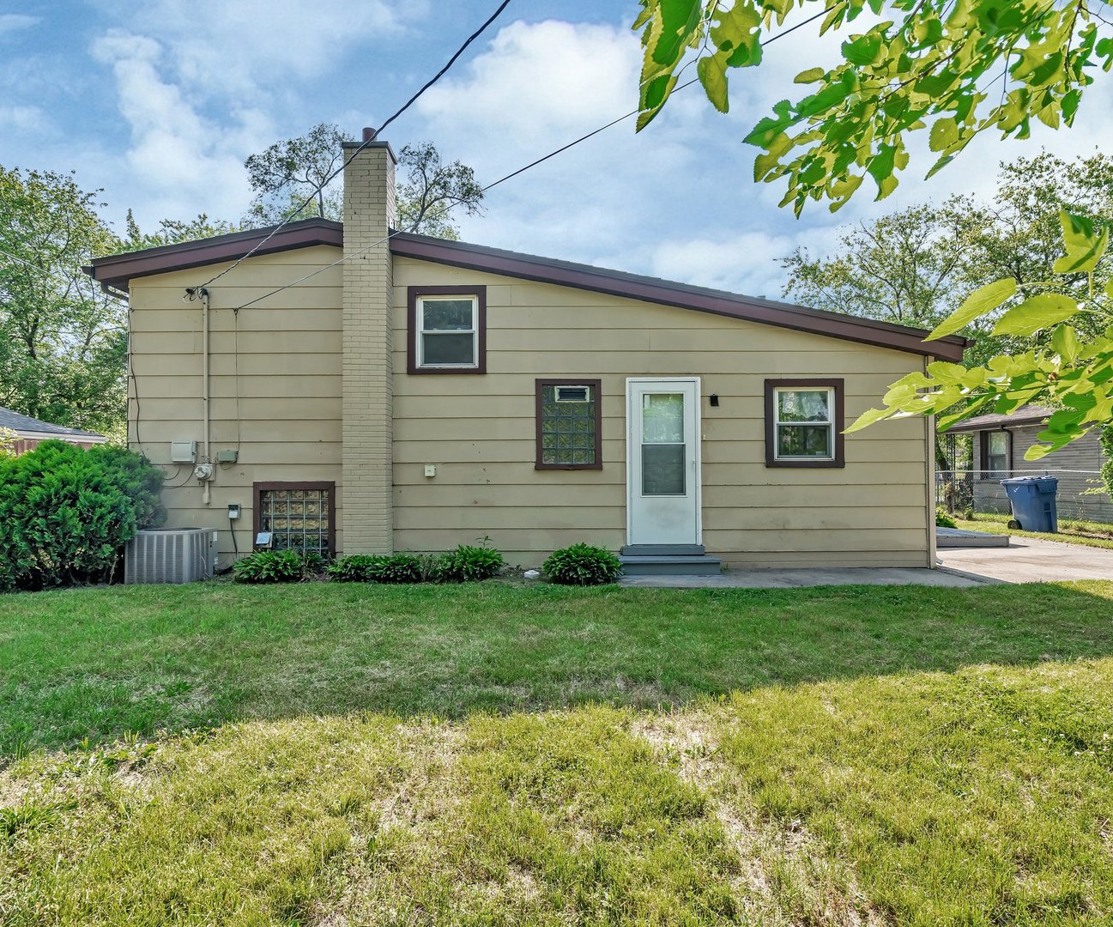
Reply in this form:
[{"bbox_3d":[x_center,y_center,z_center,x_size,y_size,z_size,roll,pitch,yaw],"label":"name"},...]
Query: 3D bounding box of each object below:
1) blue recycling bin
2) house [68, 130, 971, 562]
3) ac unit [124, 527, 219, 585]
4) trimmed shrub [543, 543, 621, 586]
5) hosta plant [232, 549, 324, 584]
[{"bbox_3d":[9.740,0.811,12.750,0.640,1.080,0.760,0,-1,-22],"label":"blue recycling bin"},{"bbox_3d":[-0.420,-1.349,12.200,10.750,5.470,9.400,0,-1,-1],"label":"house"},{"bbox_3d":[-4.360,1.014,7.050,0.700,0.580,0.680,0,-1,-1],"label":"ac unit"},{"bbox_3d":[0.300,1.110,7.120,0.920,0.410,0.860,0,-1,-1],"label":"trimmed shrub"},{"bbox_3d":[-3.280,1.162,7.270,1.000,0.340,0.820,0,-1,-1],"label":"hosta plant"}]

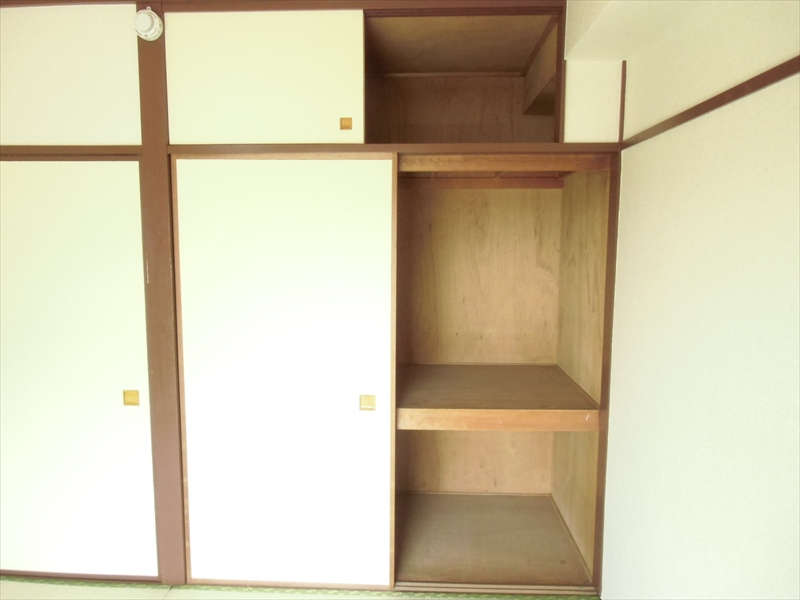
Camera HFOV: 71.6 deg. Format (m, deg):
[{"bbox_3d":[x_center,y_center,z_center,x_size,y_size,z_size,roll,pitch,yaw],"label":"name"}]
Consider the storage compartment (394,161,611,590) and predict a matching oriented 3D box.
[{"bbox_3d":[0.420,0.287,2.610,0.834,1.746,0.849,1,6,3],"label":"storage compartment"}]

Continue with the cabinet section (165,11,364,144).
[{"bbox_3d":[-0.515,-0.842,2.119,0.763,0.490,0.030,1,6,3],"label":"cabinet section"}]

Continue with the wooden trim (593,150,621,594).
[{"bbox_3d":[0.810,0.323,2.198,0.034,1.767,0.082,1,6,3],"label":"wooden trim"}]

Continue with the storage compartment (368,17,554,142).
[{"bbox_3d":[0.247,-0.876,2.503,0.729,0.486,0.849,1,6,3],"label":"storage compartment"}]

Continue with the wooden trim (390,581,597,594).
[{"bbox_3d":[0.395,1.204,2.308,0.836,0.032,0.090,1,6,3],"label":"wooden trim"}]

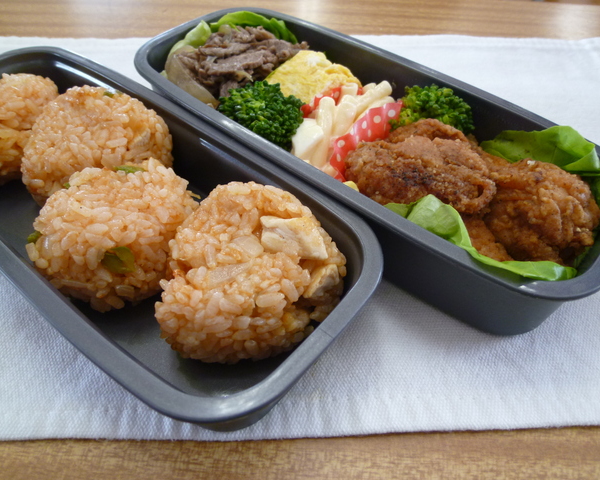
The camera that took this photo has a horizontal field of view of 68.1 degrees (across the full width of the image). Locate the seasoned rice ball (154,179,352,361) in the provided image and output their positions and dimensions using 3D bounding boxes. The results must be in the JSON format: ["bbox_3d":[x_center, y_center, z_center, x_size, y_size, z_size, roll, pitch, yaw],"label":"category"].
[{"bbox_3d":[-0.015,0.009,0.143,0.057,0.051,0.064,32,57,23],"label":"seasoned rice ball"}]

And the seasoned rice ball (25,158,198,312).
[{"bbox_3d":[-0.062,-0.002,0.152,0.050,0.049,0.057,32,57,23],"label":"seasoned rice ball"}]

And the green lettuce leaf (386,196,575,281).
[{"bbox_3d":[0.058,0.003,0.155,0.063,0.023,0.025,34,57,24],"label":"green lettuce leaf"}]

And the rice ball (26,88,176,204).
[{"bbox_3d":[-0.082,-0.038,0.182,0.053,0.047,0.059,32,57,23],"label":"rice ball"}]

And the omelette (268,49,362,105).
[{"bbox_3d":[0.005,-0.071,0.222,0.040,0.028,0.044,34,57,24],"label":"omelette"}]

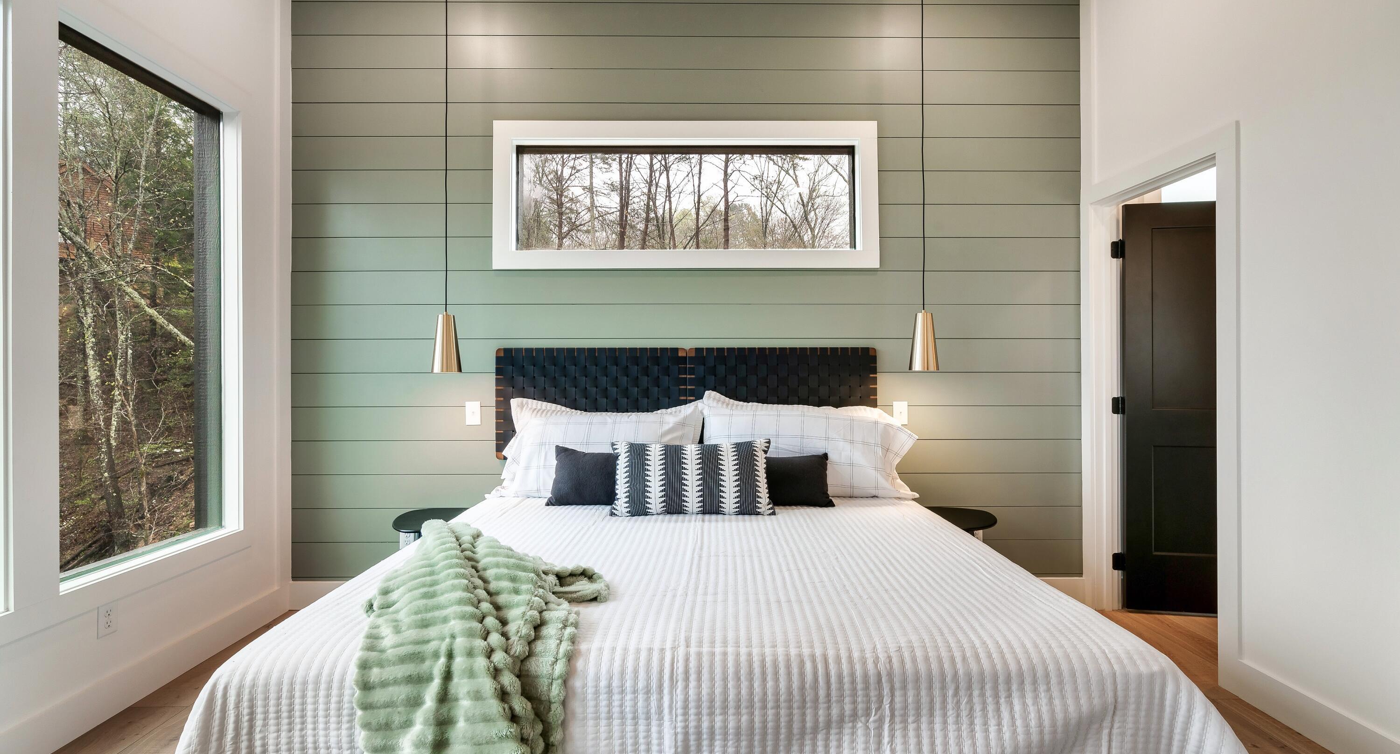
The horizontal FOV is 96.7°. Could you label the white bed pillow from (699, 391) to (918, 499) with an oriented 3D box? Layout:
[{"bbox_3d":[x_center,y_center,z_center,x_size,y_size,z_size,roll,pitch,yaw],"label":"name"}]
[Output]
[{"bbox_3d":[0.500,0.325,2.980,0.980,0.480,0.200,0,-25,-1],"label":"white bed pillow"}]

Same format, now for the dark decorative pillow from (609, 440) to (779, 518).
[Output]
[{"bbox_3d":[-0.027,0.410,2.570,0.660,0.340,0.140,0,-25,-1],"label":"dark decorative pillow"}]

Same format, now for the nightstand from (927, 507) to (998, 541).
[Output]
[{"bbox_3d":[1.170,0.925,2.930,0.450,0.540,0.450,0,0,-1],"label":"nightstand"}]

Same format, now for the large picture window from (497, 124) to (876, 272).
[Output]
[{"bbox_3d":[-0.071,-0.942,3.220,1.960,0.752,0.110,0,0,-1],"label":"large picture window"}]

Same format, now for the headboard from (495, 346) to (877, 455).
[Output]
[{"bbox_3d":[-0.069,0.136,3.150,1.935,0.575,0.060,0,0,-1],"label":"headboard"}]

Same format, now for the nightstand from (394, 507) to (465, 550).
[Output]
[{"bbox_3d":[-1.180,0.925,2.890,0.450,0.540,0.450,0,0,-1],"label":"nightstand"}]

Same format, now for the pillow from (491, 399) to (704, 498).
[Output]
[{"bbox_3d":[-0.475,0.330,2.980,0.960,0.470,0.200,0,-25,-1],"label":"pillow"}]

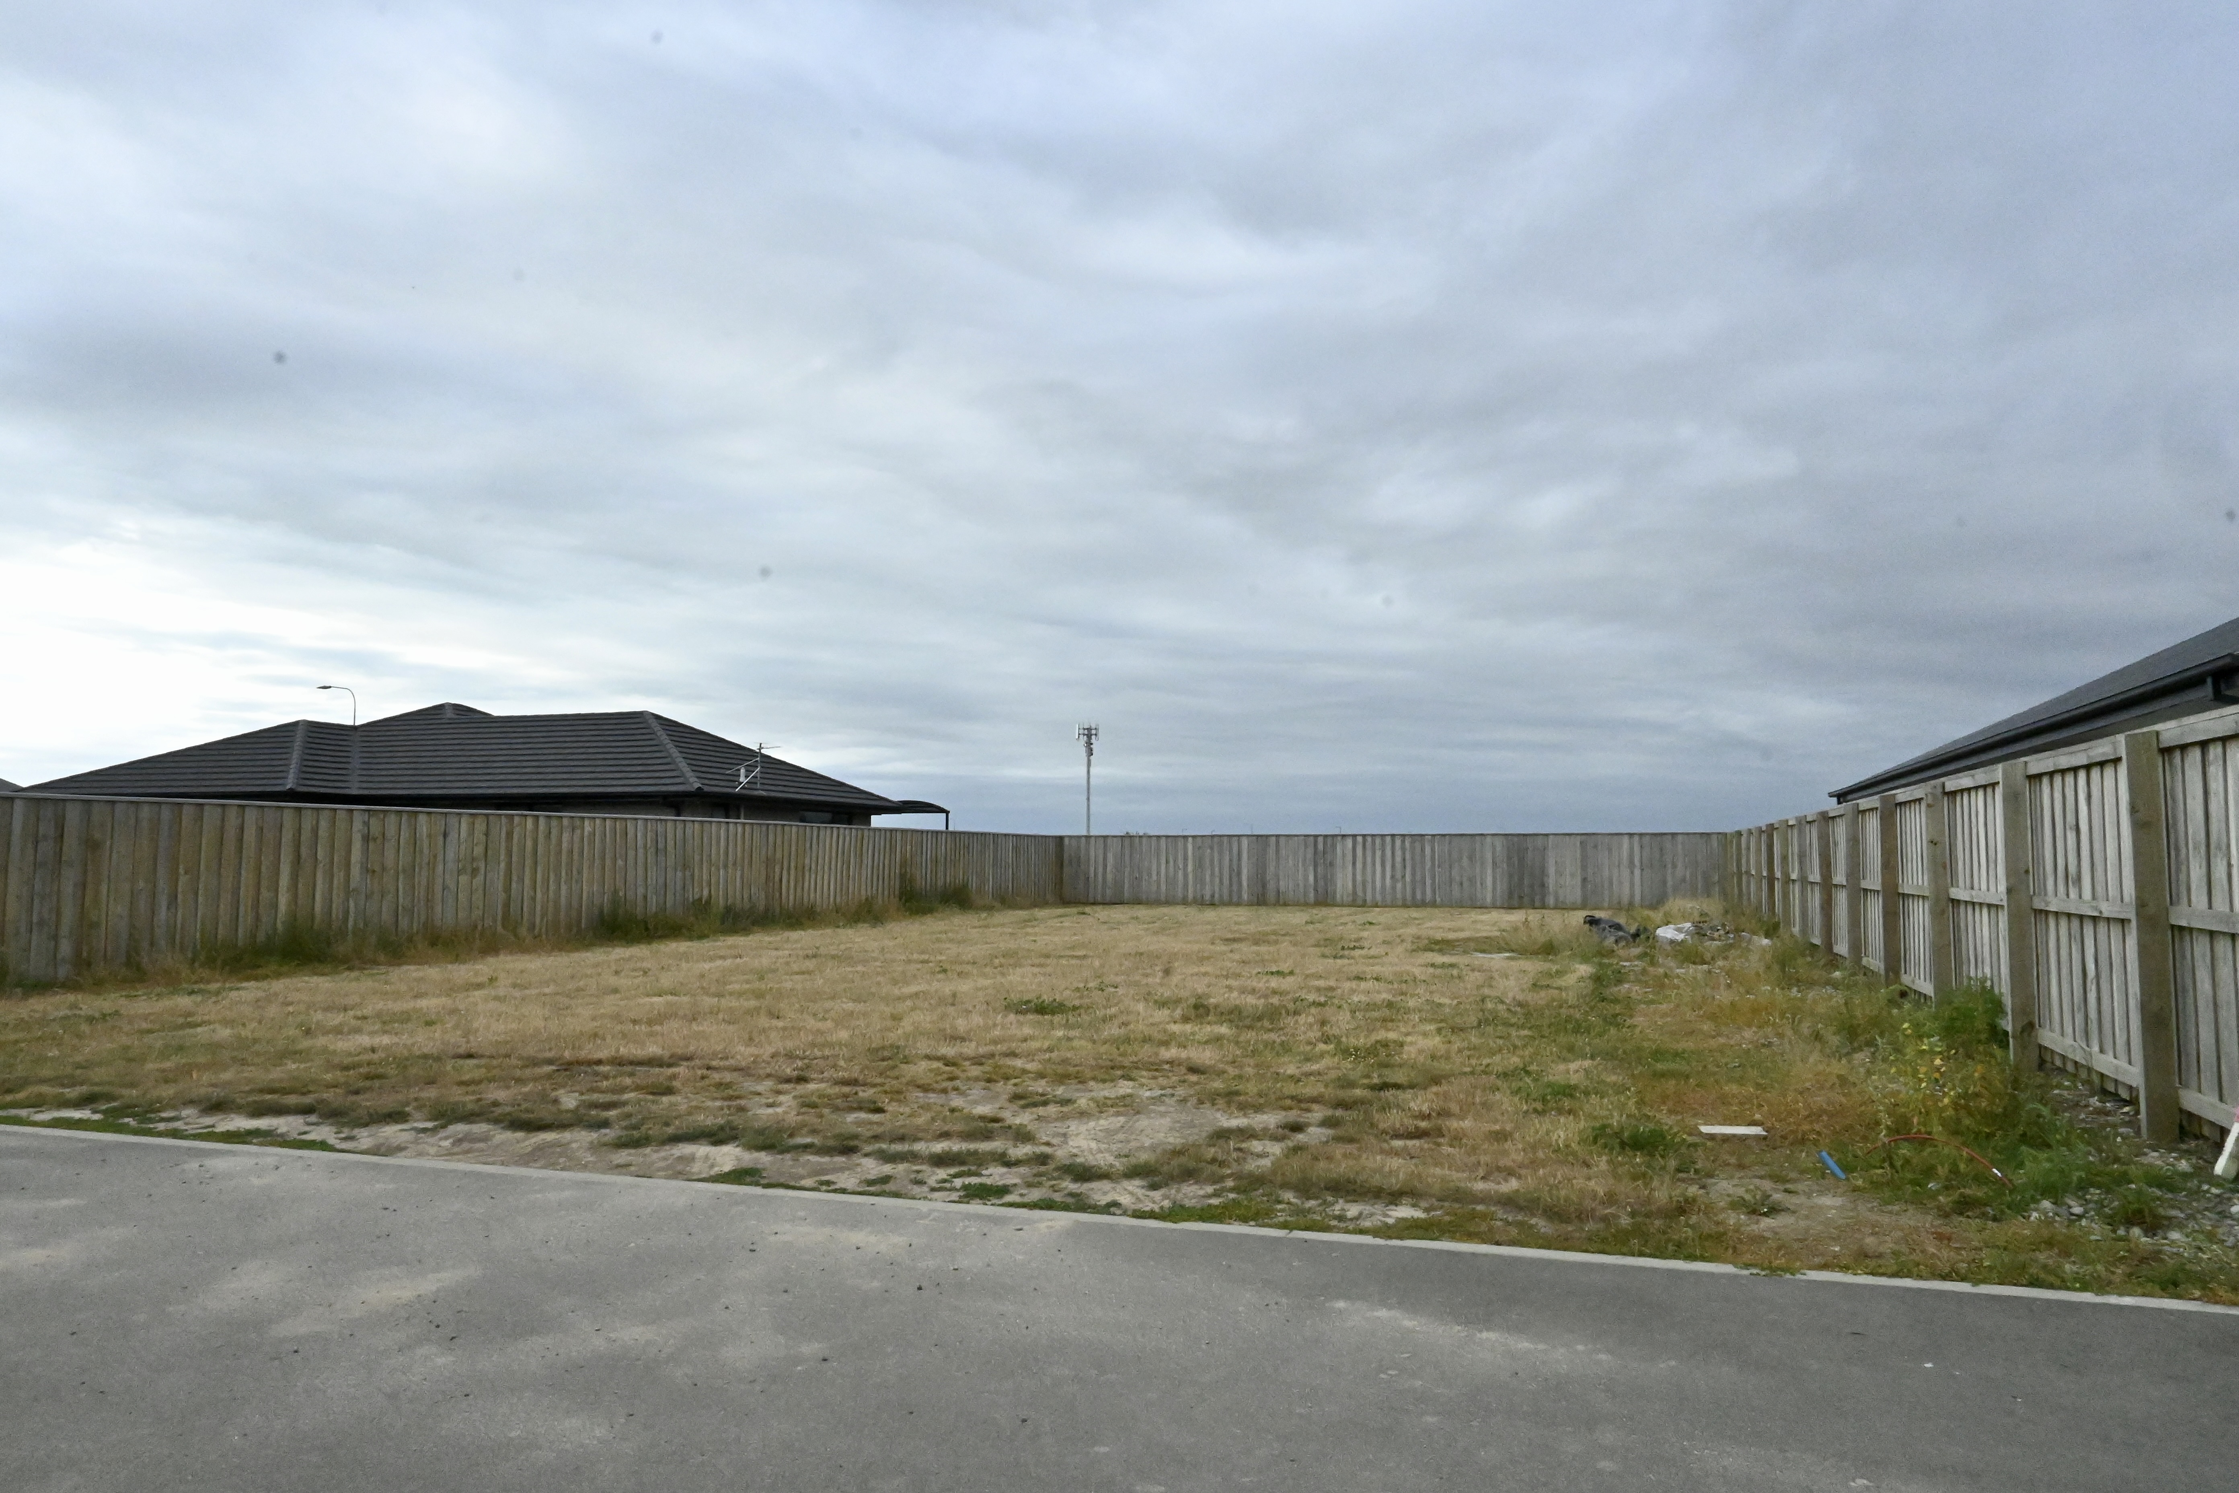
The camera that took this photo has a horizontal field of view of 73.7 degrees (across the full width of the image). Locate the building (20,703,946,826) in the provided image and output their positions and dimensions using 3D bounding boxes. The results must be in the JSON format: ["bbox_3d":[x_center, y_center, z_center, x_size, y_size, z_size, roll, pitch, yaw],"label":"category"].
[{"bbox_3d":[-14.004,1.339,35.614,16.400,5.100,13.800,-1,-5,18],"label":"building"}]

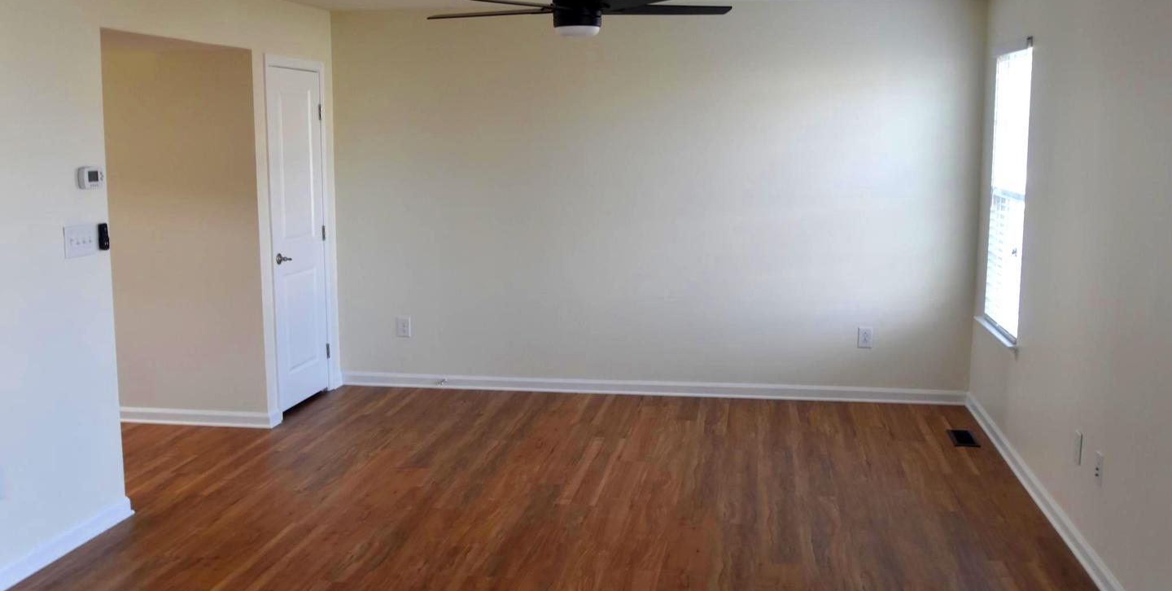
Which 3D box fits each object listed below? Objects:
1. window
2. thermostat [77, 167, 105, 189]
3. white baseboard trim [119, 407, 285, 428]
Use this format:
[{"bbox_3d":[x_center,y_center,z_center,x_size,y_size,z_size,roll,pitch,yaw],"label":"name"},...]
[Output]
[{"bbox_3d":[2.234,-0.563,6.146,0.090,1.490,0.940,1,8,9],"label":"window"},{"bbox_3d":[-2.043,-0.484,4.830,0.031,0.088,0.122,1,8,9],"label":"thermostat"},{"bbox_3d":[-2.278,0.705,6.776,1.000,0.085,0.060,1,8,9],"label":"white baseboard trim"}]

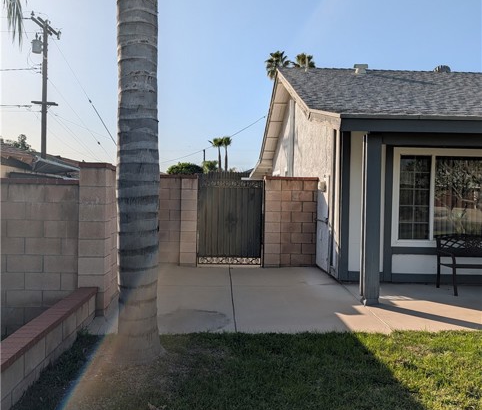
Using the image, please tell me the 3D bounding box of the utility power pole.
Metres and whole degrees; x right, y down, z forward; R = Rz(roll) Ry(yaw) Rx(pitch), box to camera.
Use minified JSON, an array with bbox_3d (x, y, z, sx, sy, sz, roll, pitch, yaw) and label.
[{"bbox_3d":[-10.276,-4.659,23.300,1.200,10.300,2.400,1,2,-3],"label":"utility power pole"}]

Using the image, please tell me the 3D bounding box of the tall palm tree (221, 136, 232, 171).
[{"bbox_3d":[-3.218,-8.879,100.000,2.600,13.000,2.600,1,2,-3],"label":"tall palm tree"}]

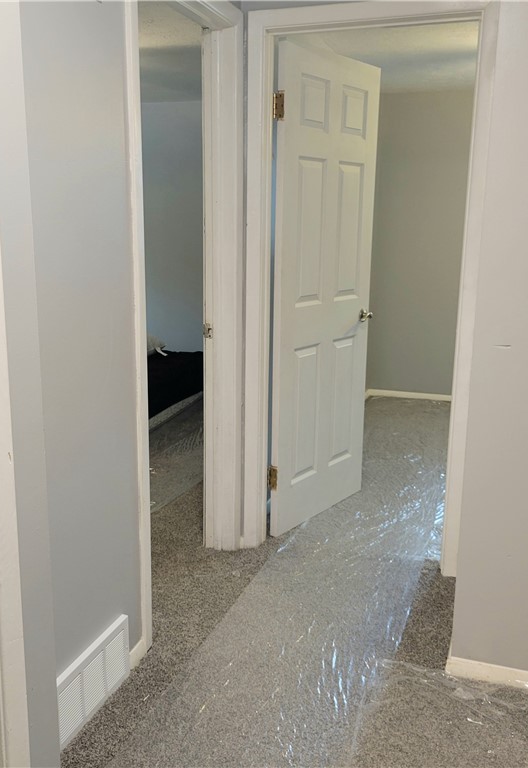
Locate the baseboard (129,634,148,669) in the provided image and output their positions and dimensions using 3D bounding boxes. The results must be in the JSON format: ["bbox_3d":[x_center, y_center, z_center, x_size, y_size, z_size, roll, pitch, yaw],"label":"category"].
[{"bbox_3d":[-0.400,0.847,2.407,0.014,0.058,0.105,5,13,19],"label":"baseboard"}]

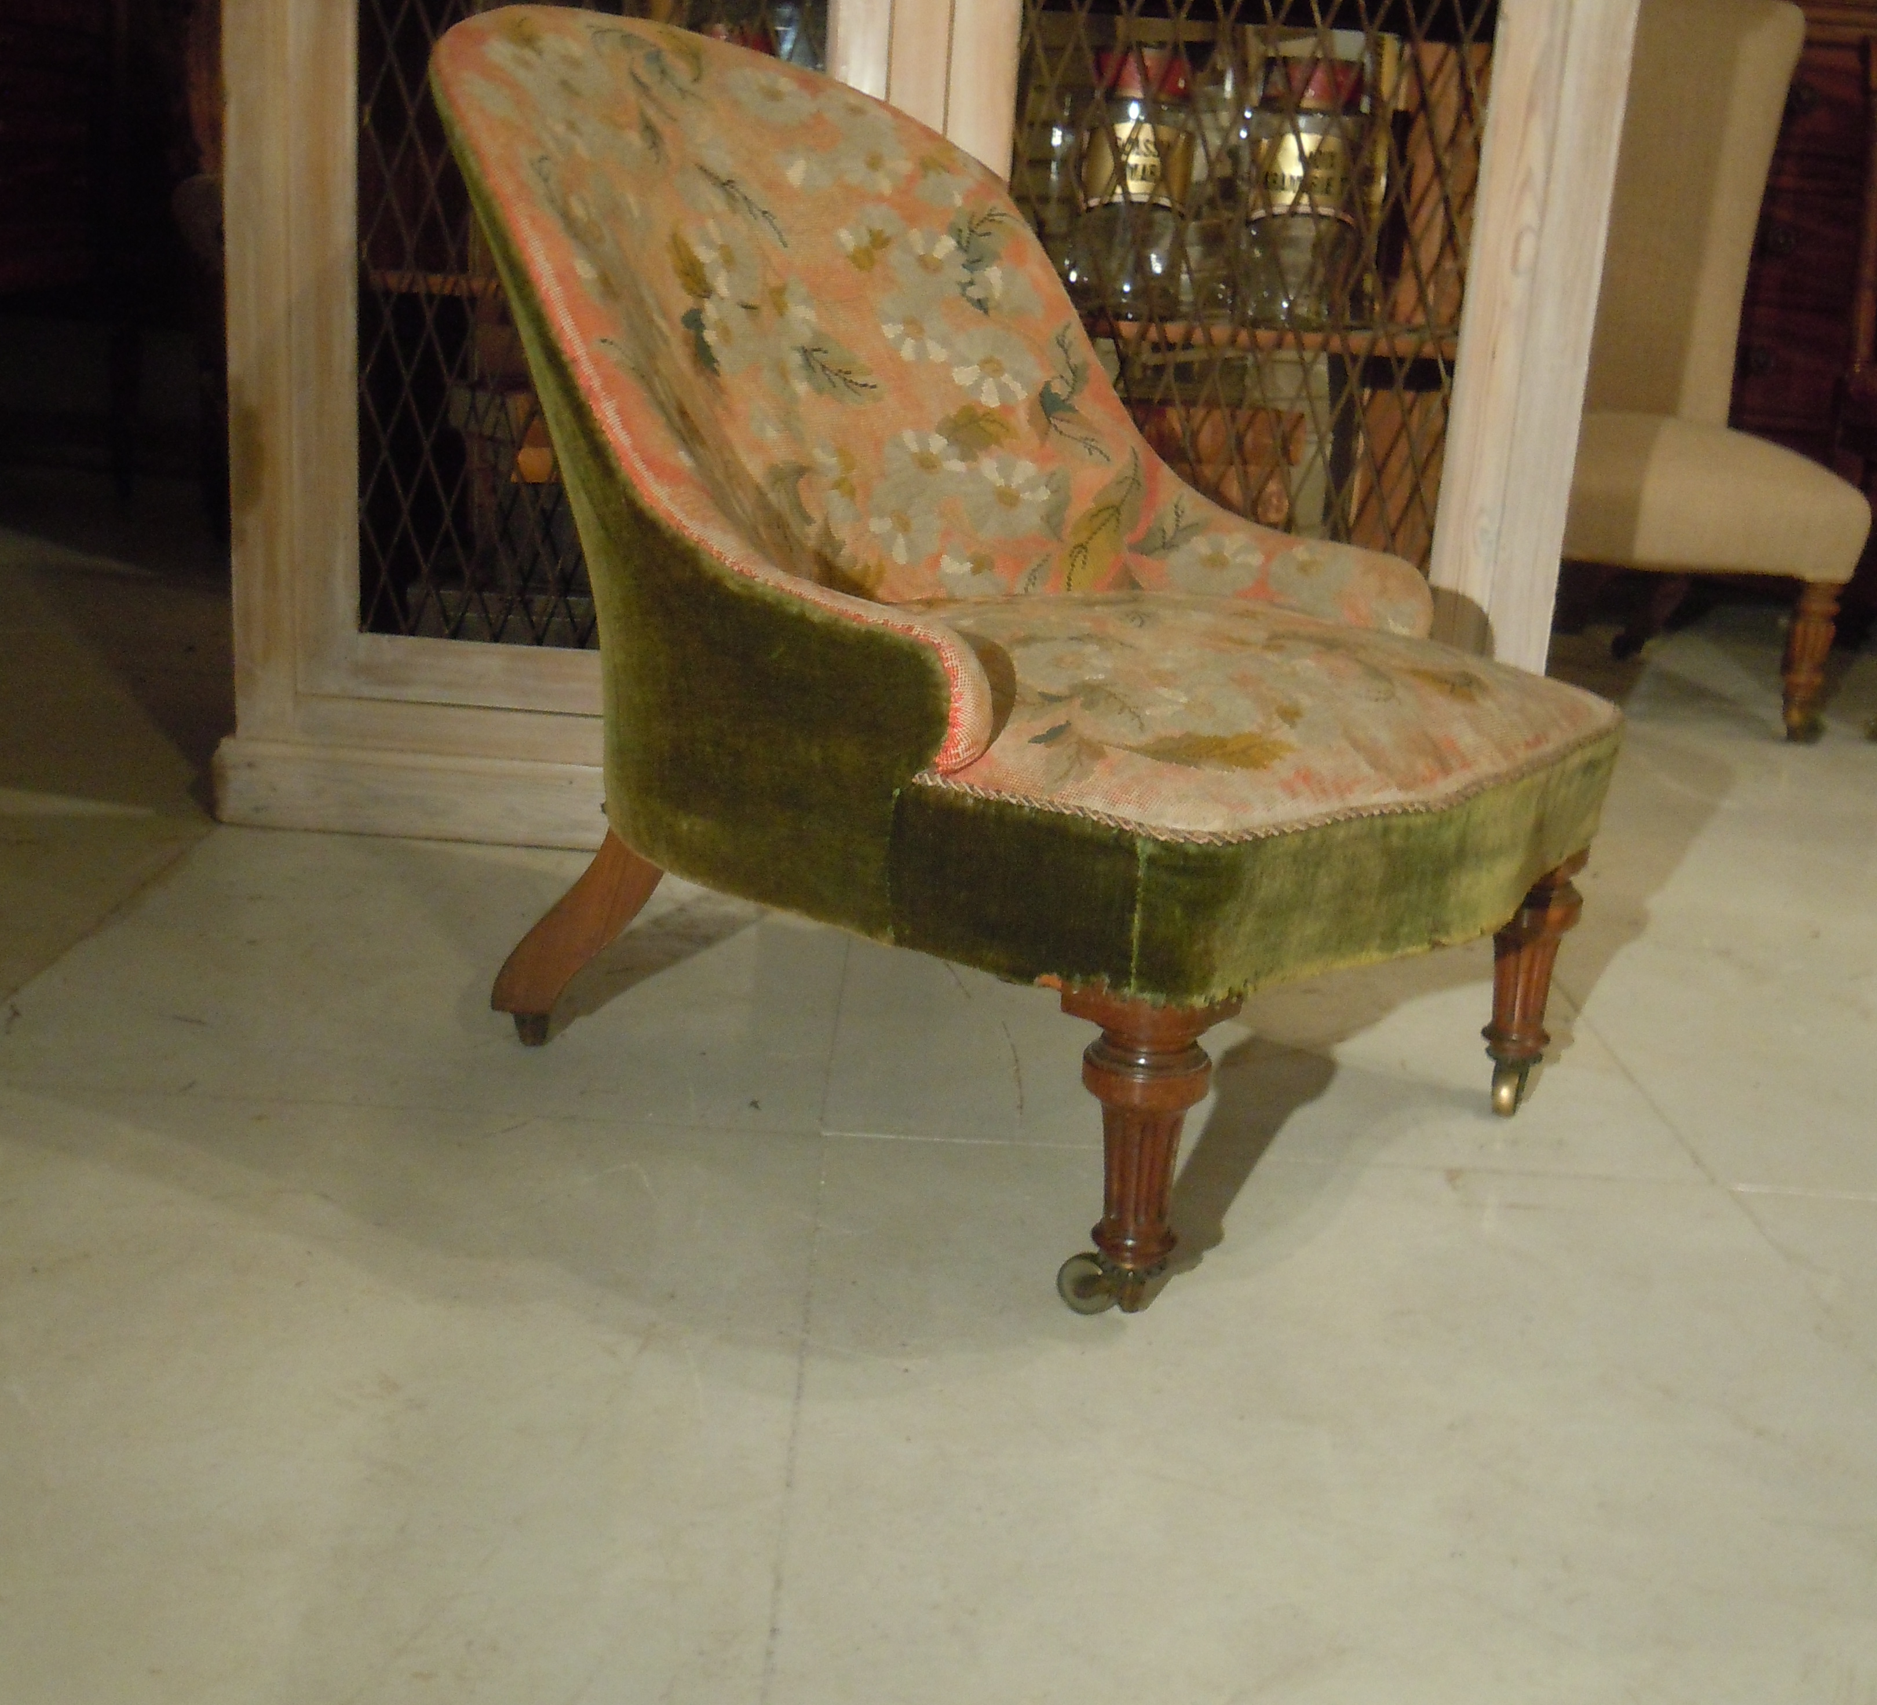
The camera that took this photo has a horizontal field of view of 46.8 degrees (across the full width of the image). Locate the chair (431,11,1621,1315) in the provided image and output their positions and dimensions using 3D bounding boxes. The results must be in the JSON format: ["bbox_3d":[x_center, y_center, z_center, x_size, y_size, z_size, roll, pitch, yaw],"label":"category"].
[{"bbox_3d":[0.035,-0.208,1.611,0.810,0.792,0.642,15,18,35],"label":"chair"}]

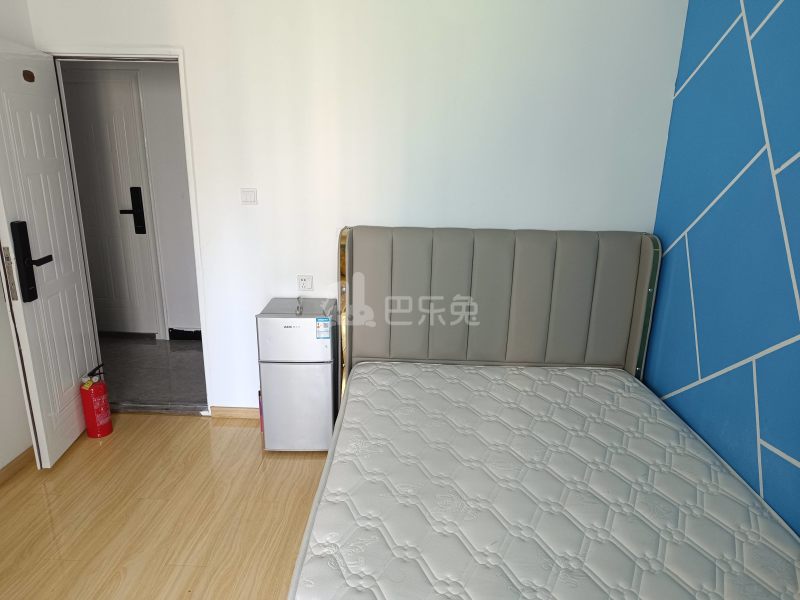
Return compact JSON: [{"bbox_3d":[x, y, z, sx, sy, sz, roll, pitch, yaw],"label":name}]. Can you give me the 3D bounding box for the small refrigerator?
[{"bbox_3d":[-0.521,0.398,2.989,0.382,0.738,0.368,1,14,1],"label":"small refrigerator"}]

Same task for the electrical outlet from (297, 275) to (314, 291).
[{"bbox_3d":[-0.535,-0.096,3.149,0.087,0.087,0.012,1,16,1],"label":"electrical outlet"}]

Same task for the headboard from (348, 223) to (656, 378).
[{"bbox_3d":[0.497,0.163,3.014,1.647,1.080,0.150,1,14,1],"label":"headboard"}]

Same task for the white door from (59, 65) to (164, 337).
[{"bbox_3d":[-2.364,-0.699,4.429,0.741,2.098,0.080,1,16,1],"label":"white door"}]

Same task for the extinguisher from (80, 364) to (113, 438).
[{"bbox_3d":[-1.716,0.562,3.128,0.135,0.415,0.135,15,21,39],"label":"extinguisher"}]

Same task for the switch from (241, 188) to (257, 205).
[{"bbox_3d":[-0.822,-0.562,3.020,0.087,0.087,0.012,1,16,1],"label":"switch"}]

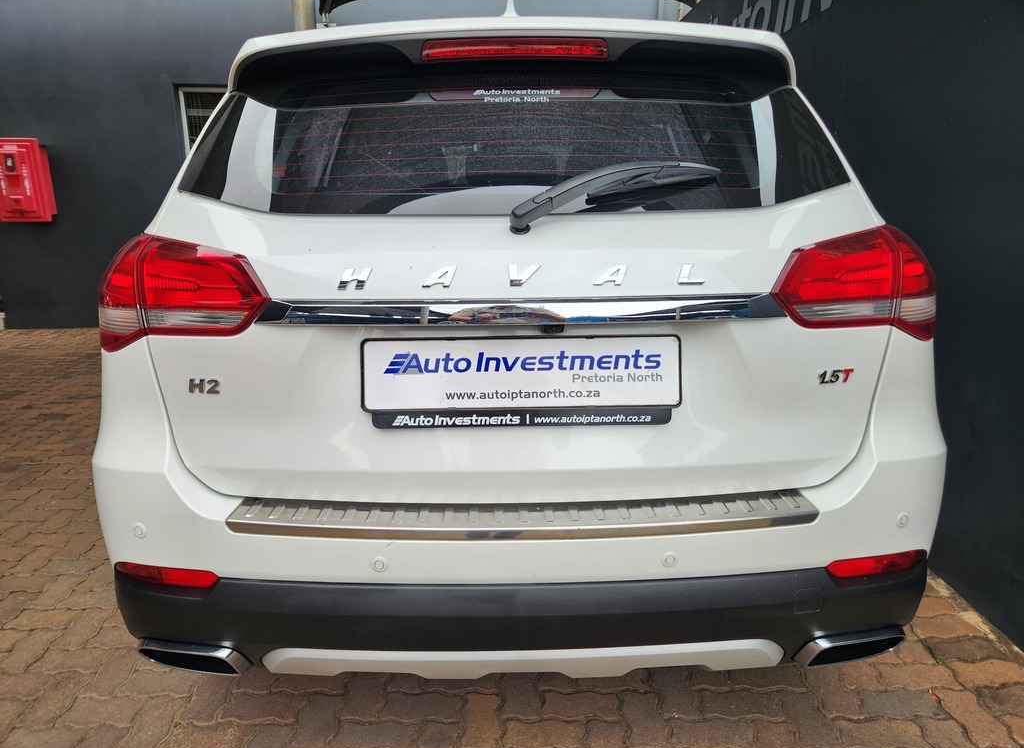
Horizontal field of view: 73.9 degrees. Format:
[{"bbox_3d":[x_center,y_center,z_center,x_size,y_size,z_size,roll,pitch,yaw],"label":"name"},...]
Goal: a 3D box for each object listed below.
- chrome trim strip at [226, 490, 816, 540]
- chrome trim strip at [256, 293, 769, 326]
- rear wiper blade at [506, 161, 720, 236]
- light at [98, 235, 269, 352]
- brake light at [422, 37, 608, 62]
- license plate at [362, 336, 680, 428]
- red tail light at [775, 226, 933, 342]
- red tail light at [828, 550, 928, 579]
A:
[{"bbox_3d":[0.018,0.250,1.186,1.008,0.032,0.141,-1,15,0],"label":"chrome trim strip"},{"bbox_3d":[0.013,-0.107,1.148,0.899,0.044,0.063,-1,15,0],"label":"chrome trim strip"},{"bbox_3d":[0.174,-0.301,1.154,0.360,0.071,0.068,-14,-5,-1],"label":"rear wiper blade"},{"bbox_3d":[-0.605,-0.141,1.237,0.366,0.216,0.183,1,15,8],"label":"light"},{"bbox_3d":[0.006,-0.549,1.152,0.314,0.041,0.042,-1,15,0],"label":"brake light"},{"bbox_3d":[0.016,0.014,1.167,0.551,0.154,0.020,-1,1,0],"label":"license plate"},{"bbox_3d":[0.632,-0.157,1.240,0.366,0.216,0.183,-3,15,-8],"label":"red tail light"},{"bbox_3d":[0.641,0.334,1.194,0.193,0.035,0.047,-4,15,-11],"label":"red tail light"}]

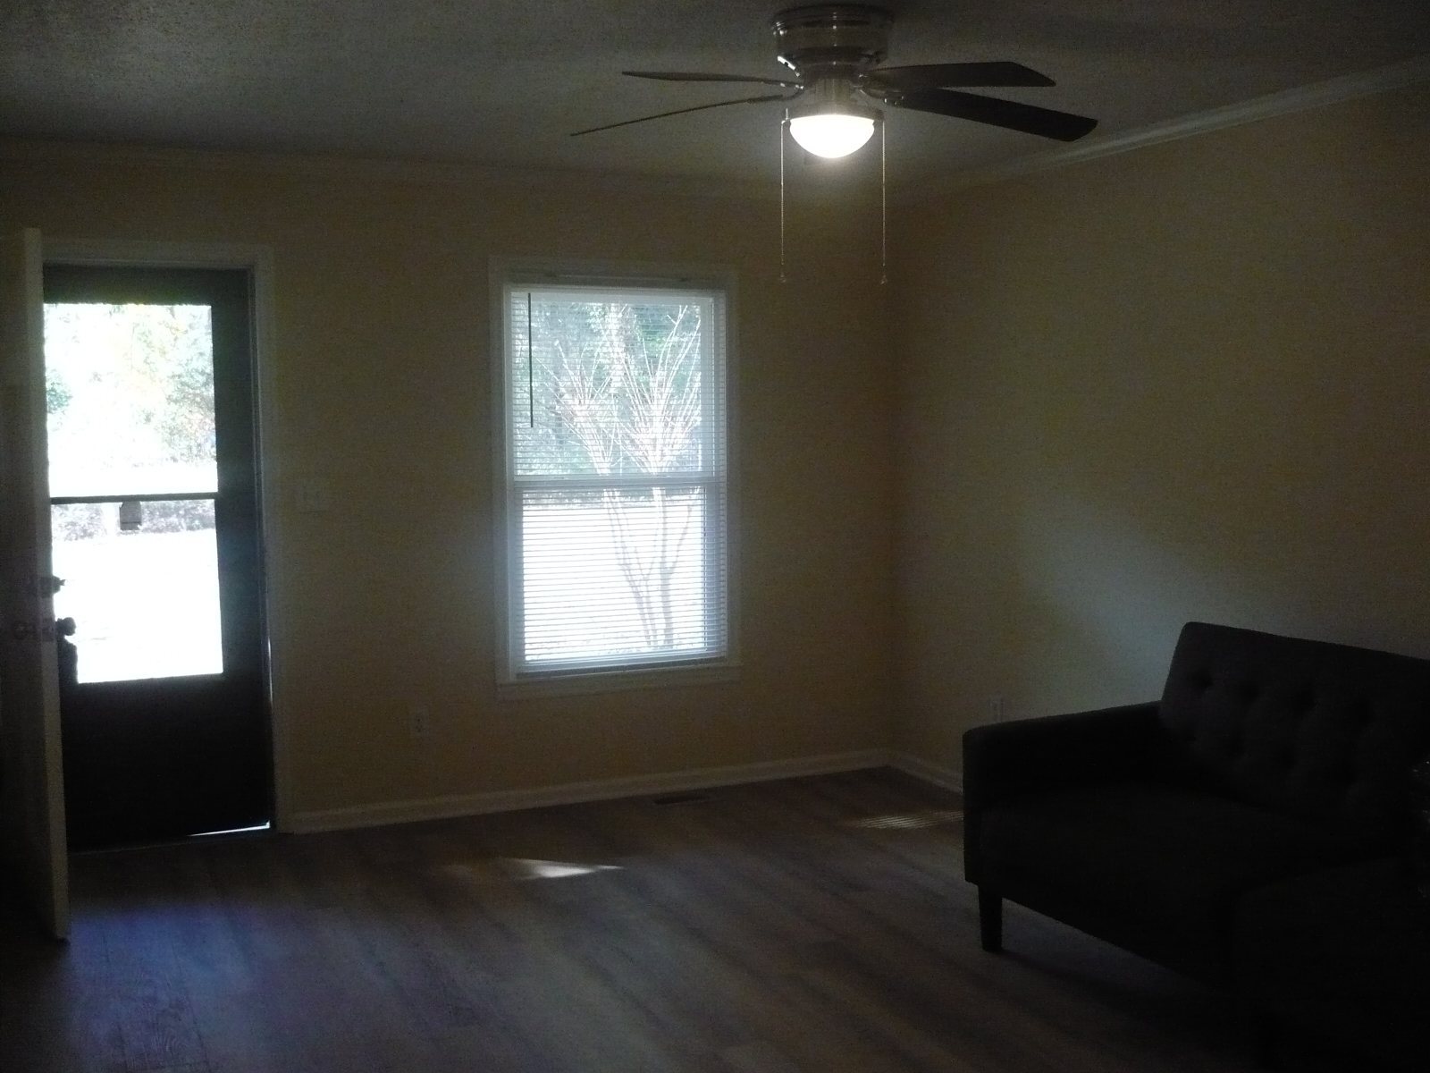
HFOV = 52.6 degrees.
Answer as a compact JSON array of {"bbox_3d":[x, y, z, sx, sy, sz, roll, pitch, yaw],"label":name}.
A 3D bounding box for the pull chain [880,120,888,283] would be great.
[{"bbox_3d":[0.397,-0.788,3.400,0.014,0.392,0.014,-2,5,-23],"label":"pull chain"}]

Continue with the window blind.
[{"bbox_3d":[-0.378,-0.237,5.680,0.960,1.590,0.090,-2,5,-23],"label":"window blind"}]

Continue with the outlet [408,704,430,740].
[{"bbox_3d":[-1.108,0.696,5.409,0.072,0.118,0.010,-2,5,-23],"label":"outlet"}]

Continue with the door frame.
[{"bbox_3d":[-2.034,0.049,5.014,1.023,2.112,0.130,-2,5,-23],"label":"door frame"}]

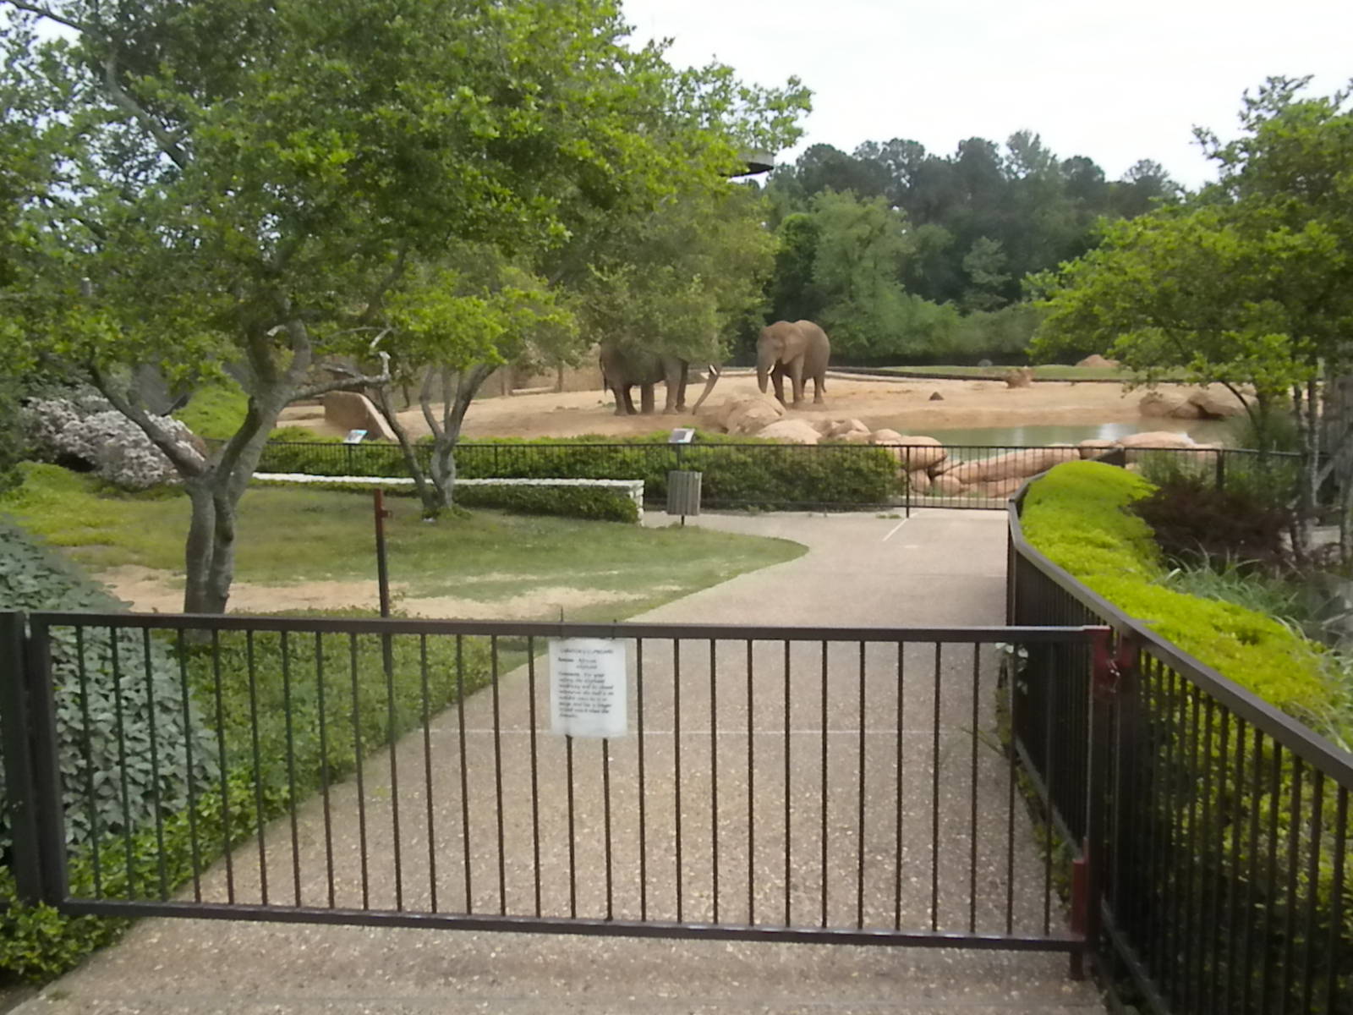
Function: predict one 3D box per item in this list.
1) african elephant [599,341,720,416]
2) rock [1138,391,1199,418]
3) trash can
[{"bbox_3d":[-0.491,-3.945,42.000,3.600,2.600,1.600,-1,8,-4],"label":"african elephant"},{"bbox_3d":[13.779,-2.886,40.500,1.700,0.850,1.300,-1,8,0],"label":"rock"},{"bbox_3d":[0.110,-0.168,20.000,0.490,0.700,0.490,-1,8,0],"label":"trash can"}]

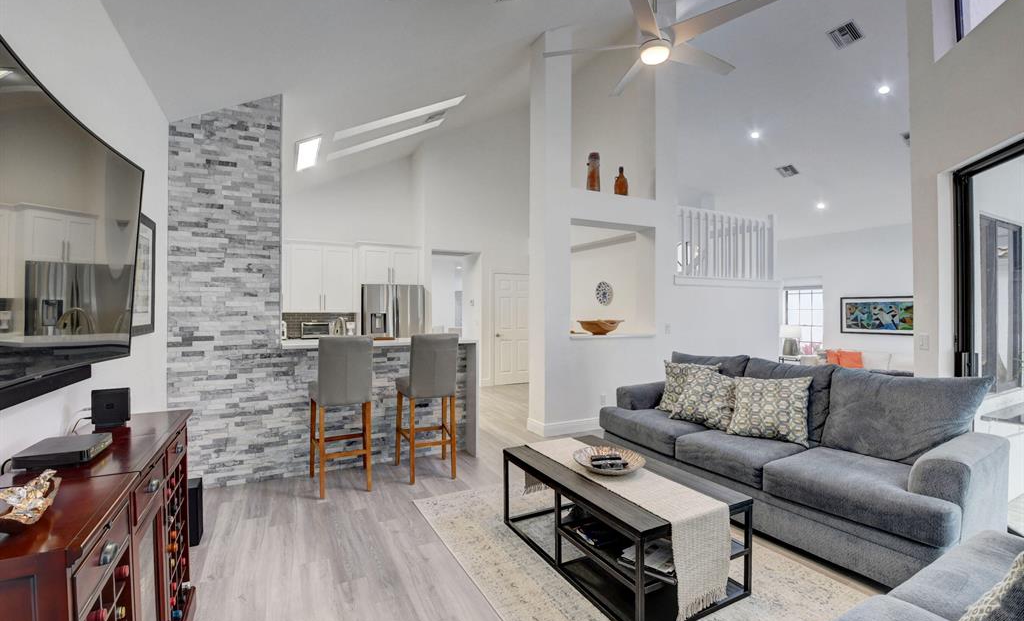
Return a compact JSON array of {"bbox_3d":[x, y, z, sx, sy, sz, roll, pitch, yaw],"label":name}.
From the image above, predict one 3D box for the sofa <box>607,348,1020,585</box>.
[{"bbox_3d":[1.702,0.874,3.008,0.970,0.950,2.285,0,0,-29],"label":"sofa"}]

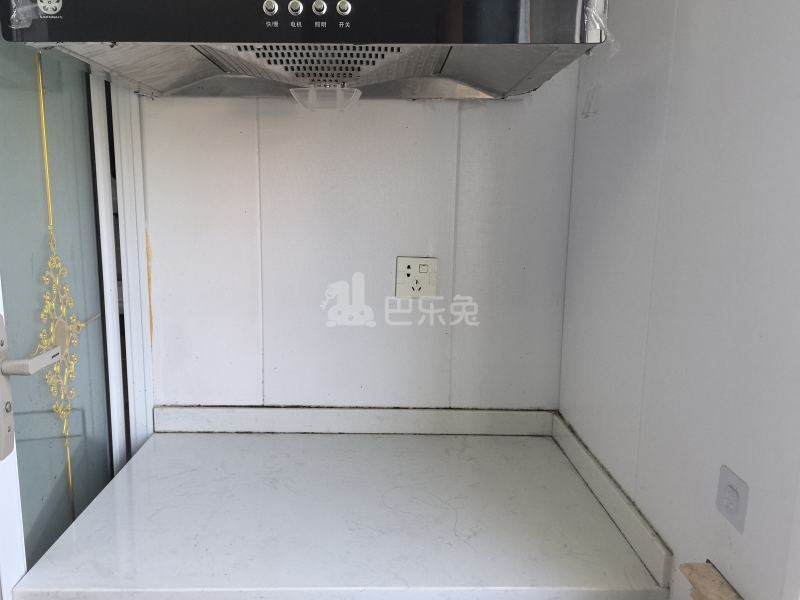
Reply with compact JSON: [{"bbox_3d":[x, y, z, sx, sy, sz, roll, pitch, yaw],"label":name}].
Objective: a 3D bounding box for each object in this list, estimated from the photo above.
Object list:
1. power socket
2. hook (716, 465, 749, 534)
[{"bbox_3d":[0.036,-0.045,1.293,0.087,0.087,0.010,1,10,-2],"label":"power socket"},{"bbox_3d":[0.365,0.221,0.696,0.012,0.058,0.057,1,10,-2],"label":"hook"}]

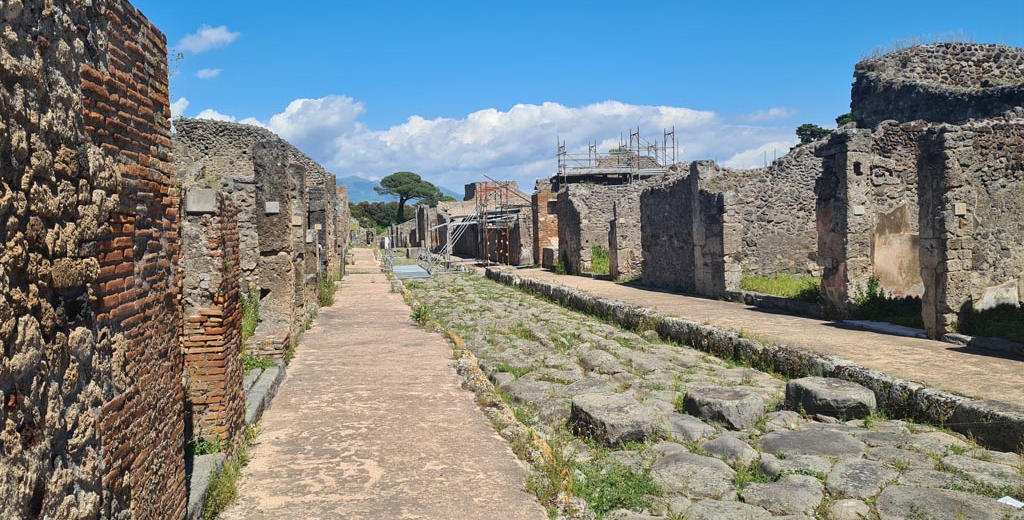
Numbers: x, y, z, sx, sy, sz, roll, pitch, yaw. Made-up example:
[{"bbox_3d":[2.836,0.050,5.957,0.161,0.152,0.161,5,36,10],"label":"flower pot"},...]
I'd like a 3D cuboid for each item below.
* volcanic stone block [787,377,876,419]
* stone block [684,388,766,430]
[{"bbox_3d":[3.380,1.460,8.120,0.820,0.290,0.620,-1,2,-2],"label":"volcanic stone block"},{"bbox_3d":[2.190,1.490,7.900,0.640,0.290,0.680,-2,2,-19],"label":"stone block"}]

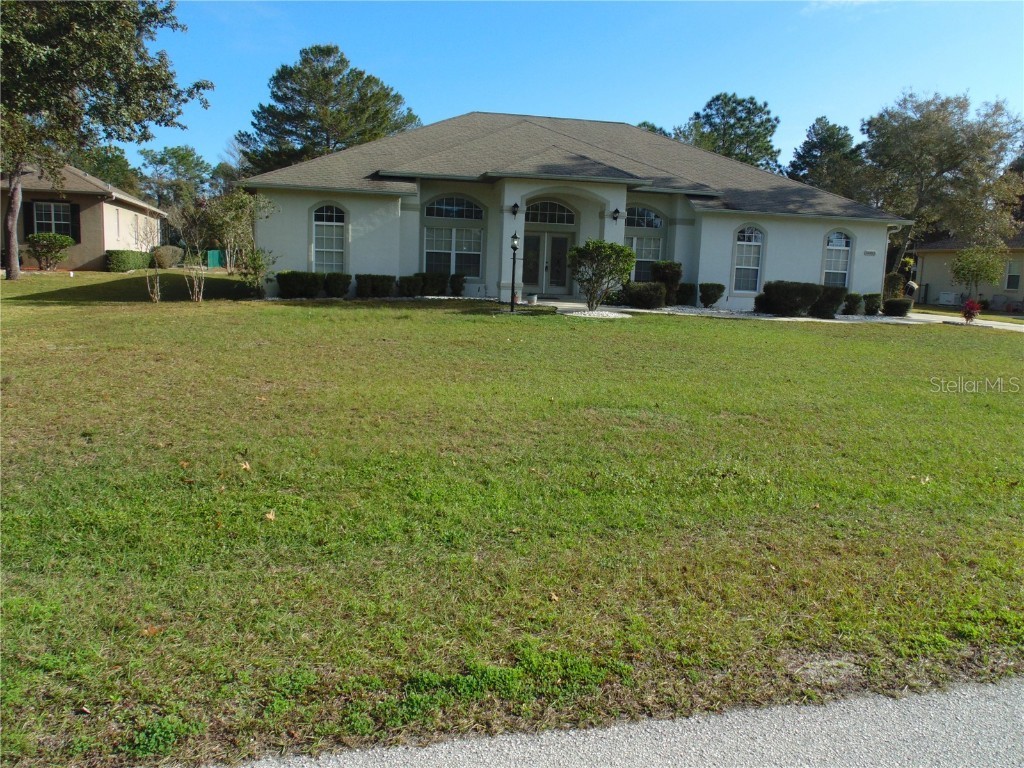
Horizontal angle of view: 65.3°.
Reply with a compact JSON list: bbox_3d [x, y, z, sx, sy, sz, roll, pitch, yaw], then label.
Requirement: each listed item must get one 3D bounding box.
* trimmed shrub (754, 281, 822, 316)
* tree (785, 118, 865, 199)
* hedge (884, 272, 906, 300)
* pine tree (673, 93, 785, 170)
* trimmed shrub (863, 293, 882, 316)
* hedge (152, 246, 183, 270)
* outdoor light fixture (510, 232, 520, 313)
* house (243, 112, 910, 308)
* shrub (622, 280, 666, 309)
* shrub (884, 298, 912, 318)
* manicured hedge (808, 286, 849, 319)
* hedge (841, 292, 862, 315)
[{"bbox_3d":[8.968,-2.767,26.000,1.850,1.130,1.150,1,8,-10],"label":"trimmed shrub"},{"bbox_3d":[23.213,-13.290,60.926,5.900,13.300,5.600,1,8,-12],"label":"tree"},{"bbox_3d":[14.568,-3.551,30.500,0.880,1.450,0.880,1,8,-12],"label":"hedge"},{"bbox_3d":[15.527,-13.656,57.985,7.600,14.300,7.600,1,8,-10],"label":"pine tree"},{"bbox_3d":[12.457,-2.747,27.600,0.650,0.760,0.620,1,8,-12],"label":"trimmed shrub"},{"bbox_3d":[-16.963,-6.256,39.500,1.450,1.120,1.400,1,8,-10],"label":"hedge"},{"bbox_3d":[0.083,-3.113,22.200,0.220,2.200,0.220,1,8,-12],"label":"outdoor light fixture"},{"bbox_3d":[1.504,-7.118,32.508,22.000,7.250,16.000,1,8,-12],"label":"house"},{"bbox_3d":[4.164,-2.781,25.100,1.350,0.850,1.100,1,8,-12],"label":"shrub"},{"bbox_3d":[13.332,-2.633,27.600,0.950,0.600,0.900,1,8,-10],"label":"shrub"},{"bbox_3d":[10.263,-2.643,25.900,1.120,1.020,1.050,1,8,-10],"label":"manicured hedge"},{"bbox_3d":[11.553,-2.714,27.100,0.660,0.730,0.640,1,8,-10],"label":"hedge"}]

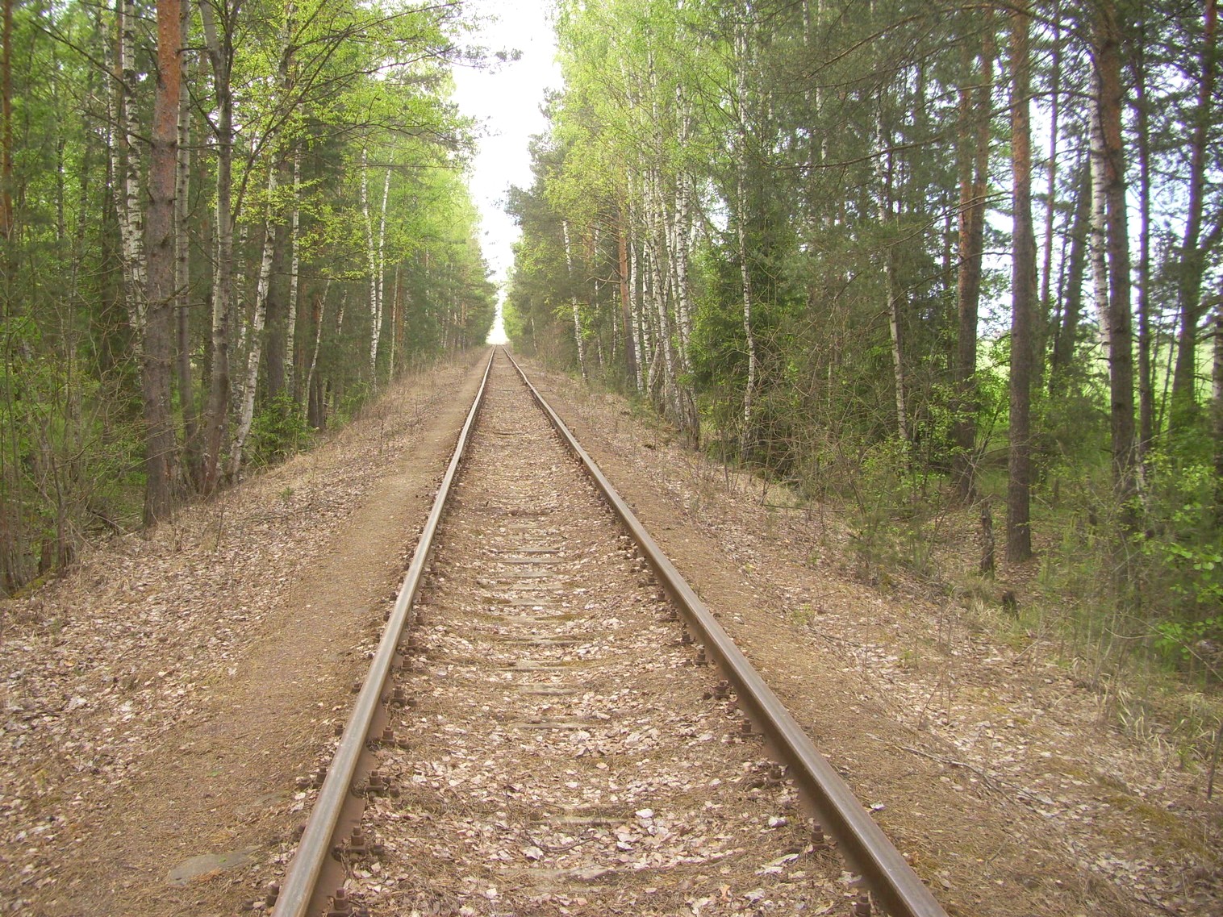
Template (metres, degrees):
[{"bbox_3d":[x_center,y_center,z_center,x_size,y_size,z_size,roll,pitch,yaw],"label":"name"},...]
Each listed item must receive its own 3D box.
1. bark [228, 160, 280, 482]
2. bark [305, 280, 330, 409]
[{"bbox_3d":[-6.321,-2.405,21.368,0.280,5.540,0.240,9,5,-1],"label":"bark"},{"bbox_3d":[-8.267,-3.194,33.850,0.190,3.740,0.170,11,5,-1],"label":"bark"}]

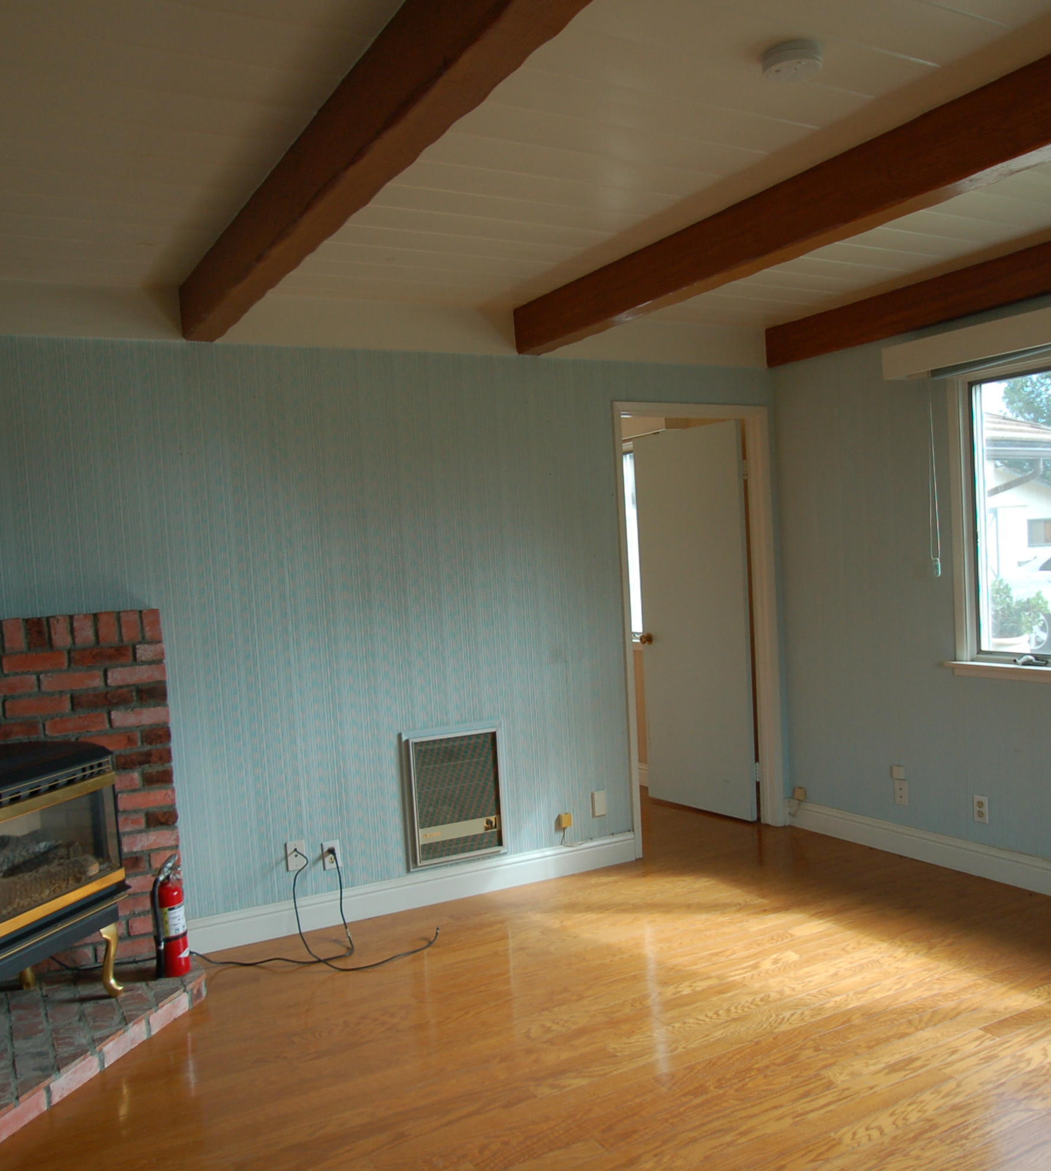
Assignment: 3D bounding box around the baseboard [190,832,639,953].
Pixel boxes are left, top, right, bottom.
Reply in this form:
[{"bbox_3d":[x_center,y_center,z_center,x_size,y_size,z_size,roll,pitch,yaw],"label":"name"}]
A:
[{"bbox_3d":[-0.386,1.253,4.240,2.010,0.129,0.018,-4,1,-27],"label":"baseboard"}]

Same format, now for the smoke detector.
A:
[{"bbox_3d":[0.590,-1.140,2.265,0.132,0.042,0.132,-4,1,-27],"label":"smoke detector"}]

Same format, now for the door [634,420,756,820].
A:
[{"bbox_3d":[0.897,0.189,5.531,0.038,2.030,0.810,-4,1,-36],"label":"door"}]

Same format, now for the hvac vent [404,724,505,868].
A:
[{"bbox_3d":[-0.292,0.873,4.271,0.437,0.567,0.055,-4,1,-27],"label":"hvac vent"}]

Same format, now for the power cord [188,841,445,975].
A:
[{"bbox_3d":[-0.749,1.172,3.768,0.880,0.355,0.480,-4,1,-27],"label":"power cord"}]

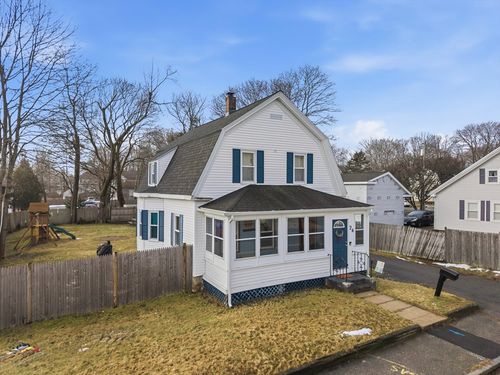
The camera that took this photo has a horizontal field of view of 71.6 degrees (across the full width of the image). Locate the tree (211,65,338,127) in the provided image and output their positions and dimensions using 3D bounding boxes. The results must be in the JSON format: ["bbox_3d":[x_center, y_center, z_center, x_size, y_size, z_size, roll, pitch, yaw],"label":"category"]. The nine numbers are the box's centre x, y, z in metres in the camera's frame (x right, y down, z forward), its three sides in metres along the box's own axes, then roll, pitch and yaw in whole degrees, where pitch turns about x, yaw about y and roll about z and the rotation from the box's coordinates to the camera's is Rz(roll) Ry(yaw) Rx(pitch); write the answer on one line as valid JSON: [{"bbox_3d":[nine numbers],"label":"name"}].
[{"bbox_3d":[3.190,-5.811,45.052,16.610,20.410,14.950,0,0,0],"label":"tree"}]

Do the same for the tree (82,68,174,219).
[{"bbox_3d":[-14.236,-4.795,40.543,10.750,18.300,9.670,0,0,0],"label":"tree"}]

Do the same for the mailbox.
[{"bbox_3d":[7.232,3.582,12.812,0.220,1.120,0.600,0,10,-28],"label":"mailbox"}]

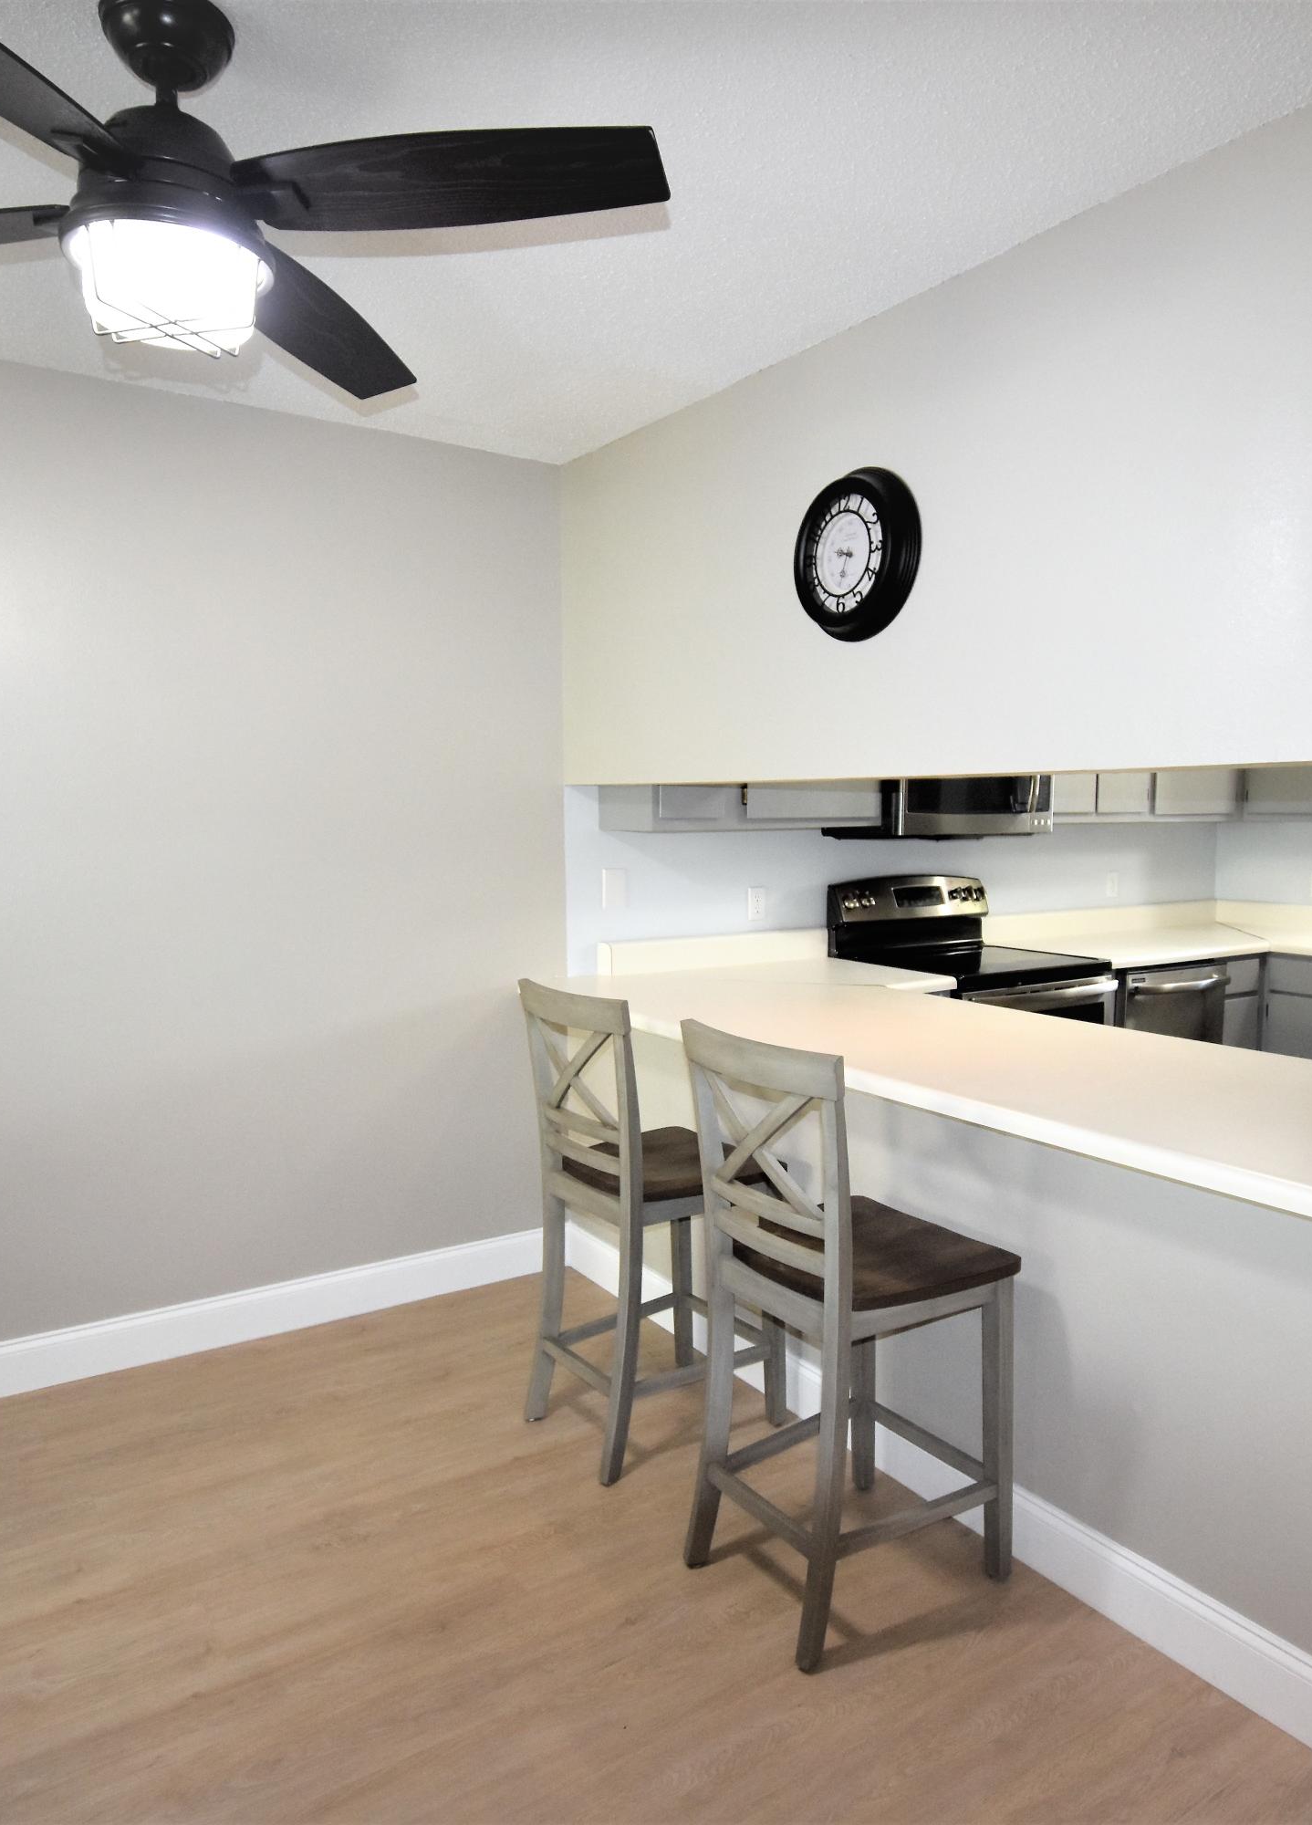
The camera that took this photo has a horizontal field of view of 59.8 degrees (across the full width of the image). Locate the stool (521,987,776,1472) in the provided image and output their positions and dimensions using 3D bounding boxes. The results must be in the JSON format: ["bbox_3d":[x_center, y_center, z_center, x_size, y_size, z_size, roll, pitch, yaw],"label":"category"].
[{"bbox_3d":[0.004,0.675,2.612,0.480,1.030,0.420,-4,6,-36],"label":"stool"}]

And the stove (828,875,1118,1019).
[{"bbox_3d":[1.094,0.481,3.992,0.760,1.180,0.690,-3,6,-33],"label":"stove"}]

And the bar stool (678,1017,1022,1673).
[{"bbox_3d":[0.357,0.720,2.074,0.480,1.030,0.420,-3,6,-34],"label":"bar stool"}]

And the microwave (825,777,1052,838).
[{"bbox_3d":[1.014,-0.480,4.033,0.760,0.420,0.400,-3,6,-33],"label":"microwave"}]

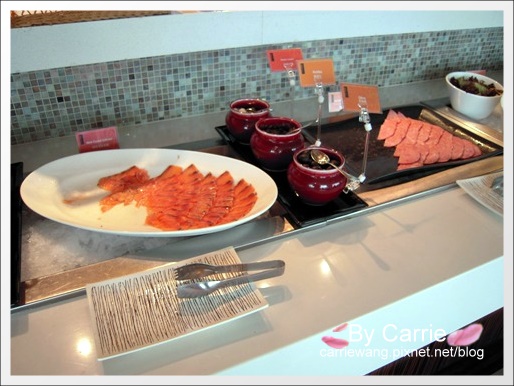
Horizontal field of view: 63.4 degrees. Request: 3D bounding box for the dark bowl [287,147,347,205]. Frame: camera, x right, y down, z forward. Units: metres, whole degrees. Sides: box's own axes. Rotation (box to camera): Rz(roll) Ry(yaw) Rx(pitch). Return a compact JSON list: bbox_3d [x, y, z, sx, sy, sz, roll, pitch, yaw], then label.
[{"bbox_3d":[0.152,-0.036,1.051,0.152,0.110,0.152,2,35,-1],"label":"dark bowl"}]

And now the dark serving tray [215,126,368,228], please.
[{"bbox_3d":[0.075,-0.078,1.198,0.213,0.022,0.550,-13,37,-20],"label":"dark serving tray"}]

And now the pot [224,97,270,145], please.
[{"bbox_3d":[-0.024,-0.218,1.304,0.146,0.109,0.146,2,35,-1],"label":"pot"}]

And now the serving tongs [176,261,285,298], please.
[{"bbox_3d":[-0.049,0.163,0.826,0.216,0.039,0.060,-6,35,-12],"label":"serving tongs"}]

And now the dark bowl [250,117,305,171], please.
[{"bbox_3d":[0.059,-0.131,1.173,0.153,0.118,0.153,2,35,-1],"label":"dark bowl"}]

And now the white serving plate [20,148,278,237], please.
[{"bbox_3d":[-0.261,0.001,1.045,0.632,0.047,0.373,5,35,3],"label":"white serving plate"}]

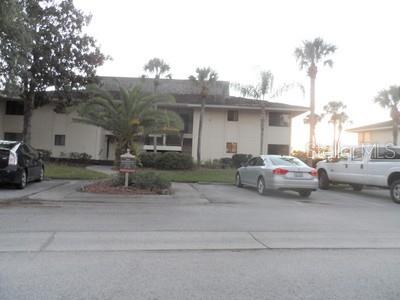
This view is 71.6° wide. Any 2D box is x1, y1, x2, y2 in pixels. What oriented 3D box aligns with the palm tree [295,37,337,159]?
[{"bbox_3d":[9.414,-3.774,23.000,3.450,11.300,3.400,2,0,0],"label":"palm tree"}]

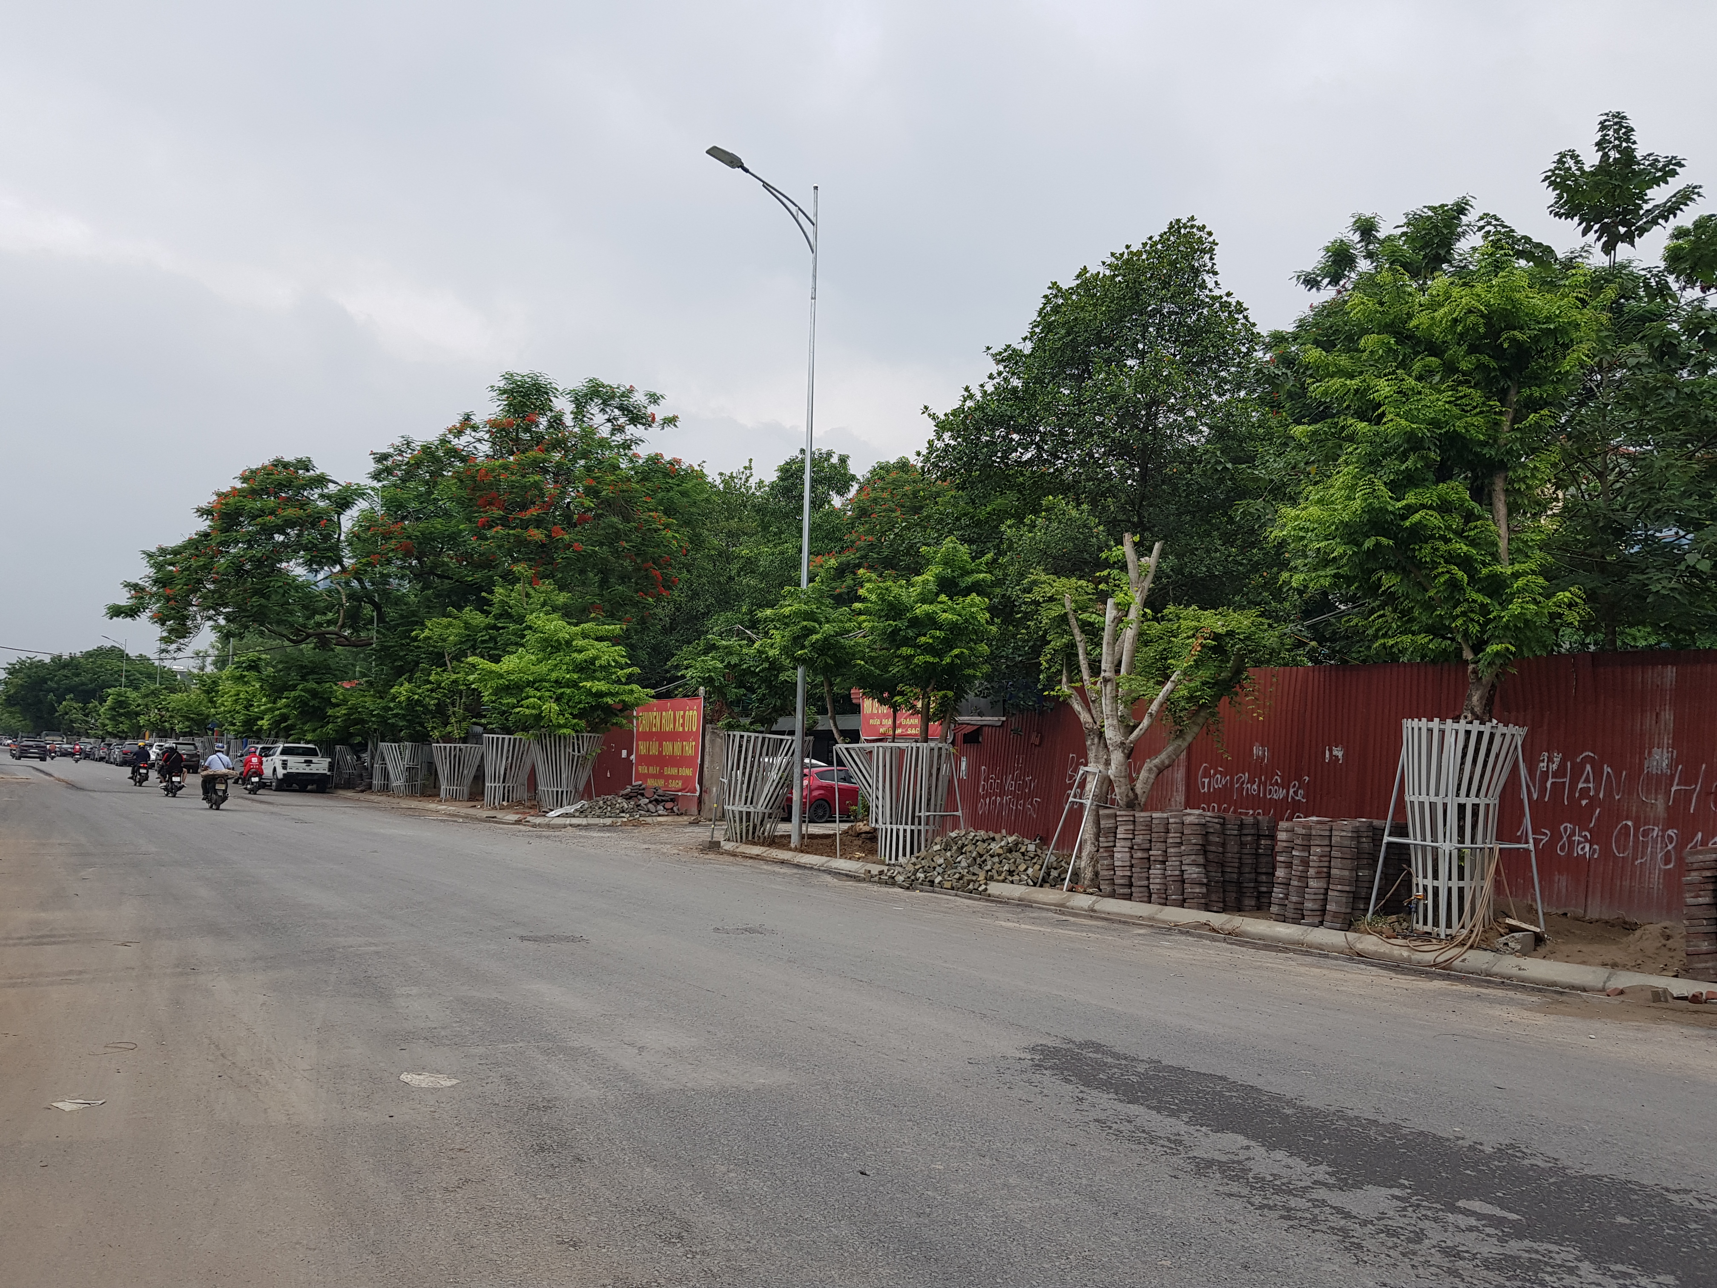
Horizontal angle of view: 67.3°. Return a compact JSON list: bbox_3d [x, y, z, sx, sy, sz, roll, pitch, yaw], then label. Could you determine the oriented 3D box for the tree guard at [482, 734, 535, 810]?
[{"bbox_3d":[-9.690,3.540,35.893,1.400,2.000,1.400,5,-6,-33],"label":"tree guard"}]

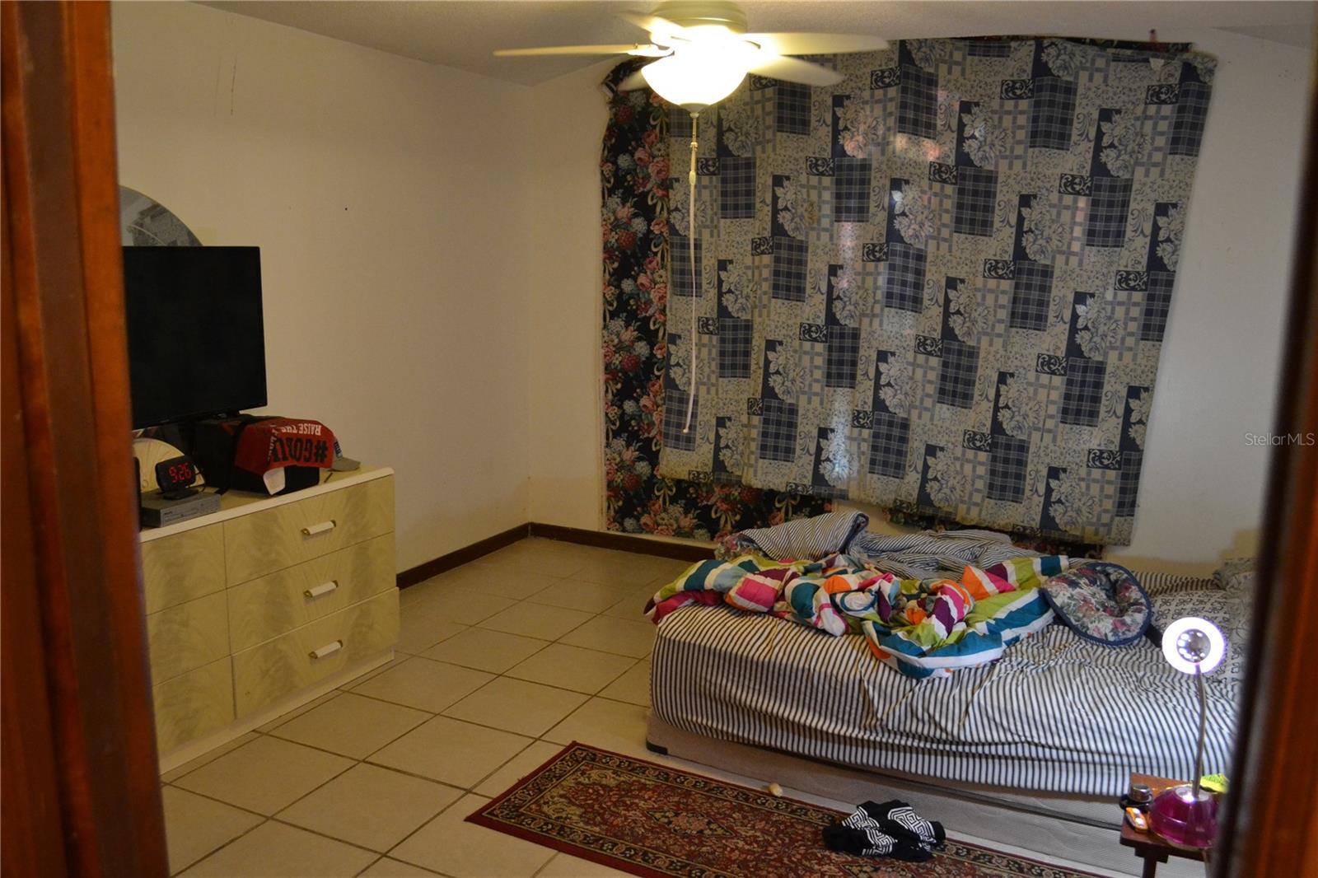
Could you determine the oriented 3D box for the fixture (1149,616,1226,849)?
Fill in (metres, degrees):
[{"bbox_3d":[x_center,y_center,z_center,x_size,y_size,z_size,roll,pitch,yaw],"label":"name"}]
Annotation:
[{"bbox_3d":[1.030,0.540,1.873,0.155,0.411,0.165,7,11,30],"label":"fixture"}]

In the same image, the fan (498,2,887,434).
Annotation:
[{"bbox_3d":[0.097,-0.709,2.915,1.160,1.399,1.160,6,10,25],"label":"fan"}]

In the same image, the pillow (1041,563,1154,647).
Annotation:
[{"bbox_3d":[1.264,0.482,2.858,0.340,0.130,0.290,6,55,25],"label":"pillow"}]

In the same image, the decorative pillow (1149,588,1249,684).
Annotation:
[{"bbox_3d":[1.687,0.531,2.858,0.460,0.160,0.600,6,10,25],"label":"decorative pillow"}]

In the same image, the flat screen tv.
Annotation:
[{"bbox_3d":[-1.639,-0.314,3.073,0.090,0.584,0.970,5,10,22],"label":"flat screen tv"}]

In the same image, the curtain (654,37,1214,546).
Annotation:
[{"bbox_3d":[1.096,-0.703,4.573,2.405,2.164,0.100,6,10,25],"label":"curtain"}]

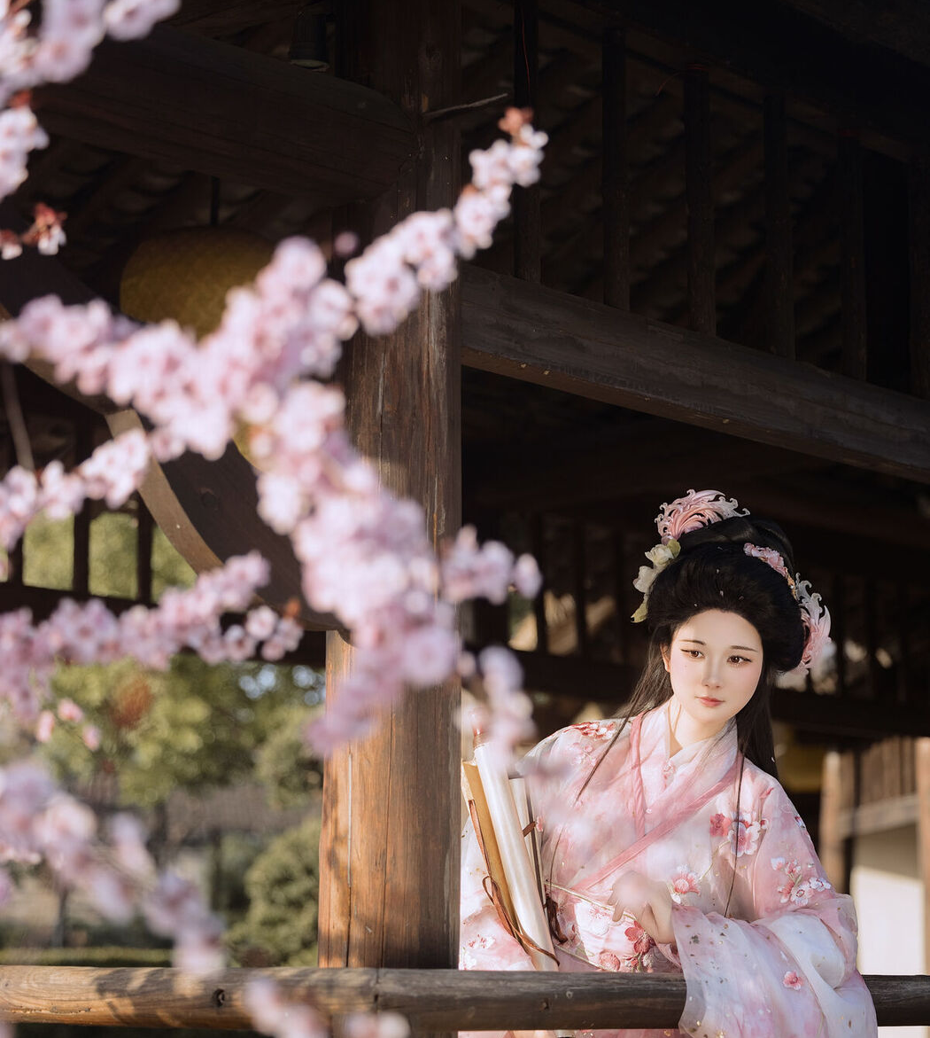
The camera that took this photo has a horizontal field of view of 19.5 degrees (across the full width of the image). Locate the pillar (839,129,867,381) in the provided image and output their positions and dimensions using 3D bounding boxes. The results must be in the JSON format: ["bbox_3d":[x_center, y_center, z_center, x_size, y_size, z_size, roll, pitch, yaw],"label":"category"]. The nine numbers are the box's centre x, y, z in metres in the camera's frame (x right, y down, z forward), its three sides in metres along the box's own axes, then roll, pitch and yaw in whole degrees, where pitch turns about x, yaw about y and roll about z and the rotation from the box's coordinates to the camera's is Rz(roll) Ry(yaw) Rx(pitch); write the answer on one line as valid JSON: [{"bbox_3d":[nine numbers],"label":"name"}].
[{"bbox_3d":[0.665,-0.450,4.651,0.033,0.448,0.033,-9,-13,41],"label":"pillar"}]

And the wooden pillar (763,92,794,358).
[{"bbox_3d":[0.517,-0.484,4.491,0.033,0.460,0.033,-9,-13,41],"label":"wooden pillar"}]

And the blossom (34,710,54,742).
[{"bbox_3d":[-0.371,0.183,2.400,0.018,0.028,0.020,7,-12,-36],"label":"blossom"}]

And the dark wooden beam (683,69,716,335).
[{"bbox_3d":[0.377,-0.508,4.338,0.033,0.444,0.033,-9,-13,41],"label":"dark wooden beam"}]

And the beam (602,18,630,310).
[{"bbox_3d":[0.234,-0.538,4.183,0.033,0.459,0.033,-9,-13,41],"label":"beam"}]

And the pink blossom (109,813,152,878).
[{"bbox_3d":[-0.216,0.210,1.750,0.027,0.039,0.026,4,-11,-20],"label":"pink blossom"}]

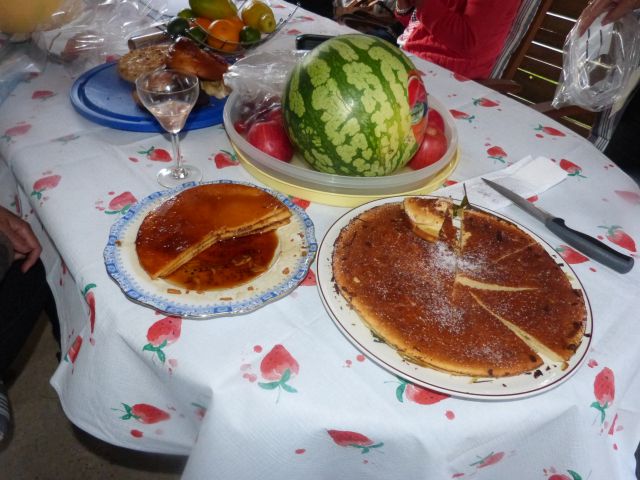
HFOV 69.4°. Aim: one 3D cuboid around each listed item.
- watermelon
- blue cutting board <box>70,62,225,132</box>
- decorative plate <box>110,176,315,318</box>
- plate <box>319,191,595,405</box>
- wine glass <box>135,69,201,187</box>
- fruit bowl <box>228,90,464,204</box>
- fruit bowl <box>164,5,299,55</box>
[{"bbox_3d":[0.047,-0.175,0.617,0.192,0.192,0.192,6,42,0],"label":"watermelon"},{"bbox_3d":[-0.285,-0.284,0.857,0.320,0.016,0.320,3,42,-3],"label":"blue cutting board"},{"bbox_3d":[-0.123,0.005,0.547,0.239,0.025,0.239,3,42,-3],"label":"decorative plate"},{"bbox_3d":[0.146,0.049,0.525,0.300,0.028,0.300,3,42,-3],"label":"plate"},{"bbox_3d":[-0.196,-0.142,0.616,0.075,0.140,0.075,6,42,0],"label":"wine glass"},{"bbox_3d":[0.037,-0.186,0.759,0.378,0.050,0.378,3,42,-3],"label":"fruit bowl"},{"bbox_3d":[-0.194,-0.483,1.022,0.290,0.105,0.290,6,42,0],"label":"fruit bowl"}]

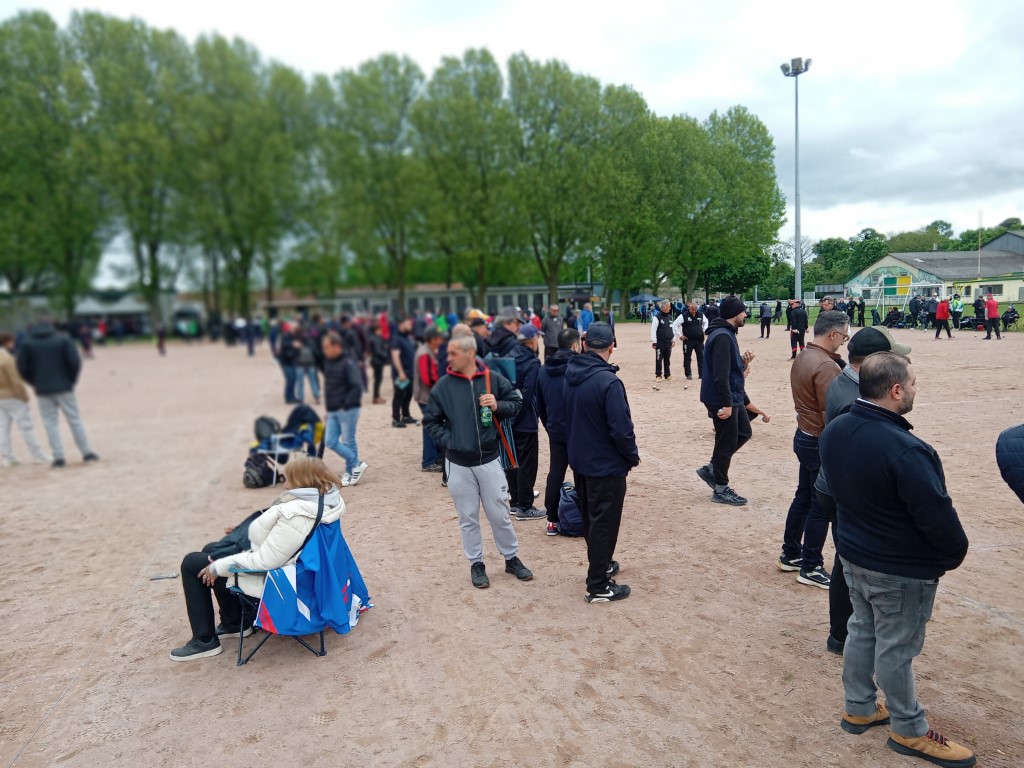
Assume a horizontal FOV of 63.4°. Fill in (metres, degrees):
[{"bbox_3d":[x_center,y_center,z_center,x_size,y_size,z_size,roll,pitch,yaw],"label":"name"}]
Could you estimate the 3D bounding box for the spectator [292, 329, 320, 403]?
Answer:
[{"bbox_3d":[-4.257,-0.381,17.126,0.400,1.600,0.500,1,6,30],"label":"spectator"}]

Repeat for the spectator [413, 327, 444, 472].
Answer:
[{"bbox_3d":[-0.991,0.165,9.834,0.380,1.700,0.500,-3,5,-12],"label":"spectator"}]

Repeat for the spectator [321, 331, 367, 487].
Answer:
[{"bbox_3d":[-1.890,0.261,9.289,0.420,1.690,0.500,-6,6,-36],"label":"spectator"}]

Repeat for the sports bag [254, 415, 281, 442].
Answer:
[{"bbox_3d":[-2.745,0.522,9.300,0.240,0.360,0.290,-7,7,-41],"label":"sports bag"}]

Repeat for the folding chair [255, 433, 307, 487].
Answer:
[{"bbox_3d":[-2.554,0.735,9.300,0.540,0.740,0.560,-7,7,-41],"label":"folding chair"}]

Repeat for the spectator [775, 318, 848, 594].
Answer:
[{"bbox_3d":[1.962,0.414,5.419,0.480,1.760,0.520,-2,5,0],"label":"spectator"}]

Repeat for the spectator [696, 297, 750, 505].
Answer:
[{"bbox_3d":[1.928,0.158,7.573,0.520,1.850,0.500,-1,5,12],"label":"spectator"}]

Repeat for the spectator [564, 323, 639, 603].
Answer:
[{"bbox_3d":[0.579,0.477,5.362,0.370,1.740,0.500,-7,7,-43],"label":"spectator"}]

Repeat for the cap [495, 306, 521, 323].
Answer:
[{"bbox_3d":[-0.024,-0.659,7.850,0.270,0.145,0.185,-4,6,-19],"label":"cap"}]

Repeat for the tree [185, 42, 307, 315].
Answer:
[{"bbox_3d":[-19.948,-14.933,62.000,8.500,22.000,8.500,-2,5,0],"label":"tree"}]

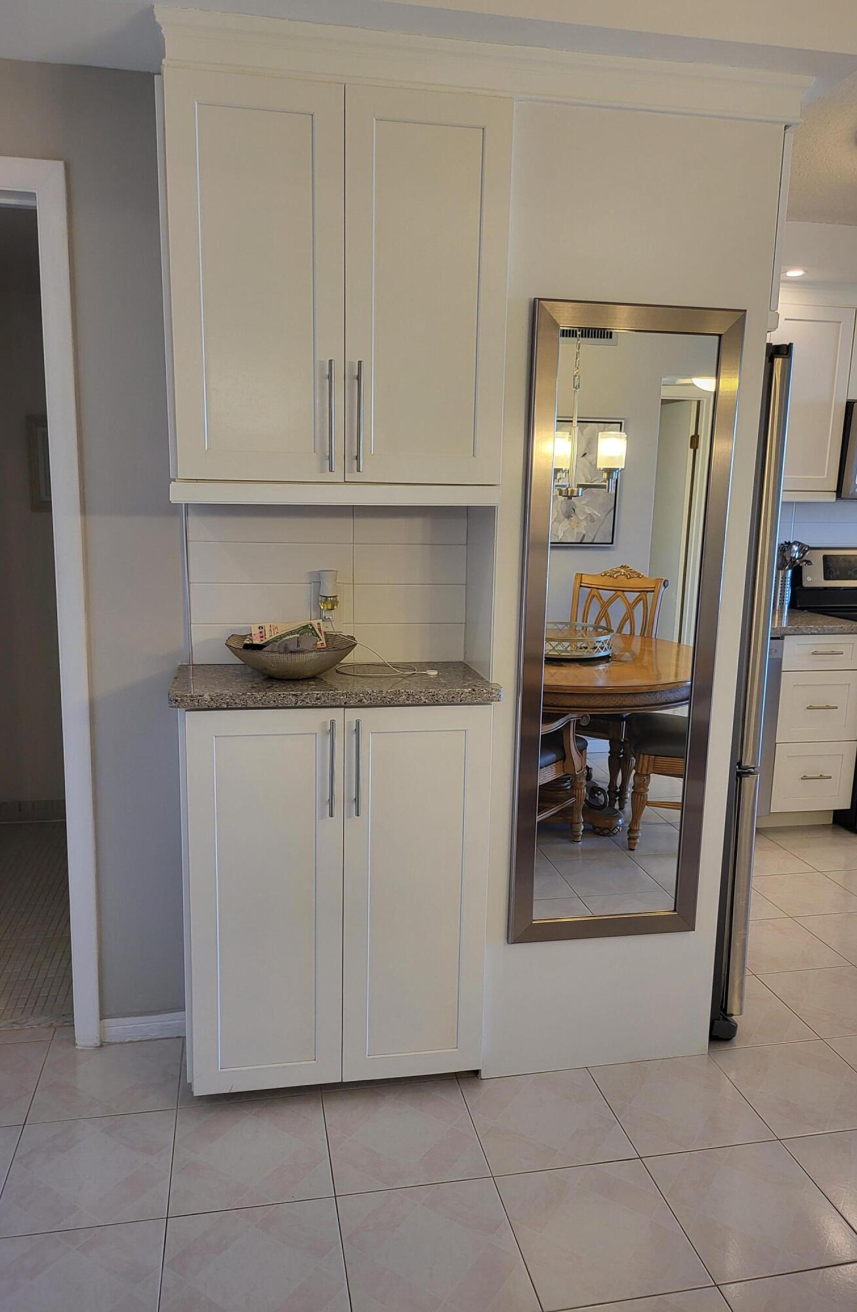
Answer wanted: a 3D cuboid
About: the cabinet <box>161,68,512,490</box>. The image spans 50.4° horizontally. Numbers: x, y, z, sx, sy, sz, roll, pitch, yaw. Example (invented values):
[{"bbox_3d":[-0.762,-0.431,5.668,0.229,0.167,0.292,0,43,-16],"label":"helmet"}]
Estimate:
[{"bbox_3d":[-0.201,-0.764,1.990,0.684,0.769,0.310,-1,10,-10],"label":"cabinet"}]

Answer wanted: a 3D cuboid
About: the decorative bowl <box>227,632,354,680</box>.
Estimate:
[{"bbox_3d":[-0.315,0.006,2.109,0.296,0.080,0.295,-1,10,-11],"label":"decorative bowl"}]

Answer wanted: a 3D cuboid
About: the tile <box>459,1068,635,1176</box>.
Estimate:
[{"bbox_3d":[0.269,1.073,2.117,0.330,0.010,0.330,-1,10,-11],"label":"tile"}]

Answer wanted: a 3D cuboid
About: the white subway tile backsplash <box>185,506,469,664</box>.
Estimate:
[{"bbox_3d":[-0.238,-0.179,2.250,0.688,0.403,0.013,-1,10,-11],"label":"white subway tile backsplash"}]

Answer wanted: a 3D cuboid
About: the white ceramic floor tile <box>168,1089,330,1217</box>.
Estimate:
[{"bbox_3d":[-0.385,1.082,1.986,0.328,0.010,0.328,-1,10,-11],"label":"white ceramic floor tile"}]

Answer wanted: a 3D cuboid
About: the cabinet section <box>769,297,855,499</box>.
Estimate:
[{"bbox_3d":[1.587,-1.119,4.052,0.387,0.767,0.332,-1,10,-10],"label":"cabinet section"}]

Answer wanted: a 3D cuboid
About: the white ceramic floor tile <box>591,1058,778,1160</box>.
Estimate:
[{"bbox_3d":[0.596,1.068,2.180,0.330,0.010,0.330,-1,10,-11],"label":"white ceramic floor tile"}]

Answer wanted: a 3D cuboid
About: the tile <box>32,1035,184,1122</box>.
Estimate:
[{"bbox_3d":[-0.774,1.031,2.241,0.330,0.010,0.317,-1,10,-11],"label":"tile"}]

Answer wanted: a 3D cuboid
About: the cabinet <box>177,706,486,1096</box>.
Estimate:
[{"bbox_3d":[-0.229,0.542,2.226,0.696,0.942,0.314,-1,10,-11],"label":"cabinet"}]

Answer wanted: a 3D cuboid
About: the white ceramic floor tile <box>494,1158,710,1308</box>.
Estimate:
[{"bbox_3d":[0.333,1.131,1.794,0.328,0.010,0.328,-1,10,-11],"label":"white ceramic floor tile"}]

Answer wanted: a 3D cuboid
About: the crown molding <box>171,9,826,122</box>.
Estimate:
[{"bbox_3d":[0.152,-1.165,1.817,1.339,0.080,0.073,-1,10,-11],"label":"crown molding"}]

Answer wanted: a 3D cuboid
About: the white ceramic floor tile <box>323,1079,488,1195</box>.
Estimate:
[{"bbox_3d":[-0.058,1.078,2.053,0.330,0.010,0.330,-1,10,-11],"label":"white ceramic floor tile"}]

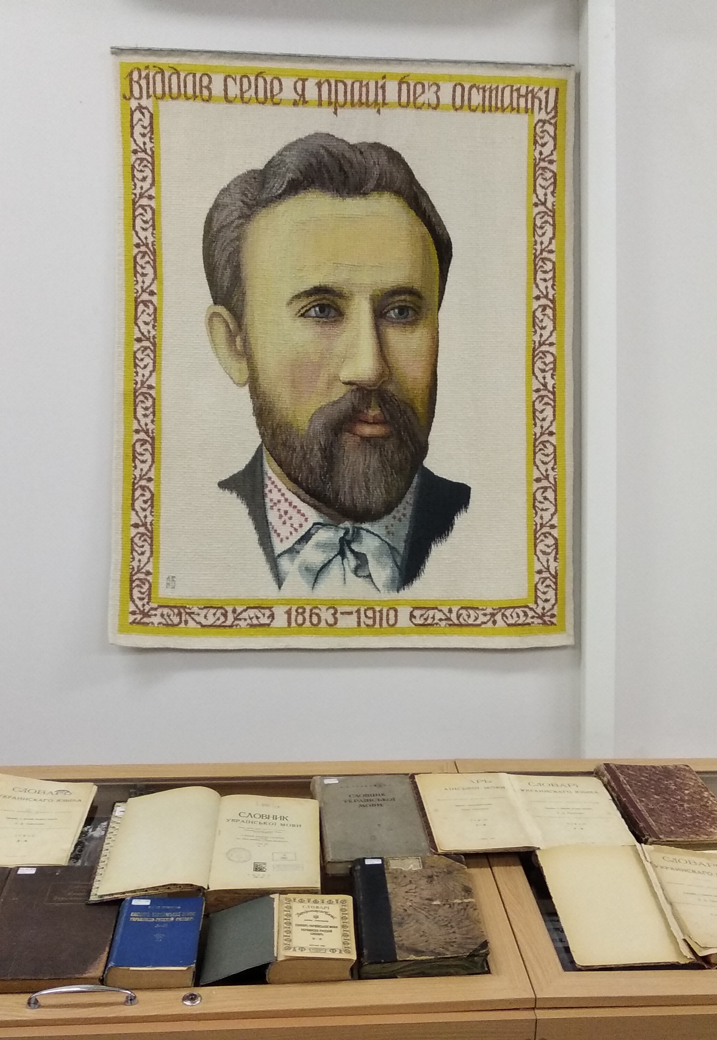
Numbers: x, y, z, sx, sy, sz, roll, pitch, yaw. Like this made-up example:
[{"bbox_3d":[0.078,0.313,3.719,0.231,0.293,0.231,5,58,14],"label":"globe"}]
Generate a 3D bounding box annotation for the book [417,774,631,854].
[{"bbox_3d":[0.287,0.526,1.841,0.354,0.034,0.250,1,15,-5],"label":"book"}]

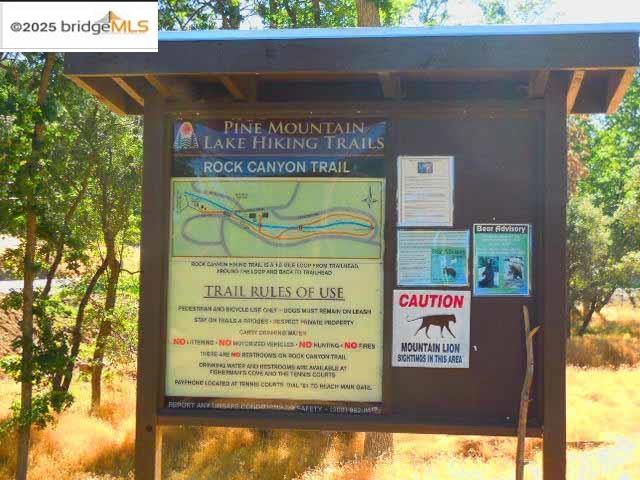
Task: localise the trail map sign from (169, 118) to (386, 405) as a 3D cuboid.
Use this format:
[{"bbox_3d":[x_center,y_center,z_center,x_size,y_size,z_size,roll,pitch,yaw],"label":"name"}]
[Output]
[{"bbox_3d":[-0.183,0.096,4.982,0.896,1.188,0.020,0,-3,9],"label":"trail map sign"}]

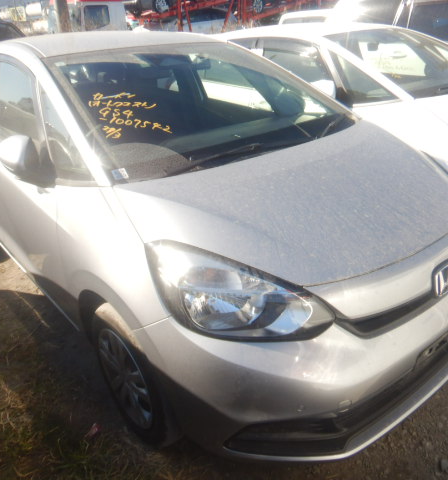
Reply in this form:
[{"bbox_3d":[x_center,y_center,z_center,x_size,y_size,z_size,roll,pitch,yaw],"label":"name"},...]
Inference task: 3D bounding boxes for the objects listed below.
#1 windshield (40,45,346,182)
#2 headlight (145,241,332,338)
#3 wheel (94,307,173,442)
[{"bbox_3d":[-0.092,-0.704,2.091,1.370,0.250,1.010,-21,51,-34],"label":"windshield"},{"bbox_3d":[0.026,0.144,1.311,0.340,0.265,0.510,-21,31,-34],"label":"headlight"},{"bbox_3d":[-0.319,0.497,1.752,0.190,0.600,0.600,-21,31,-34],"label":"wheel"}]

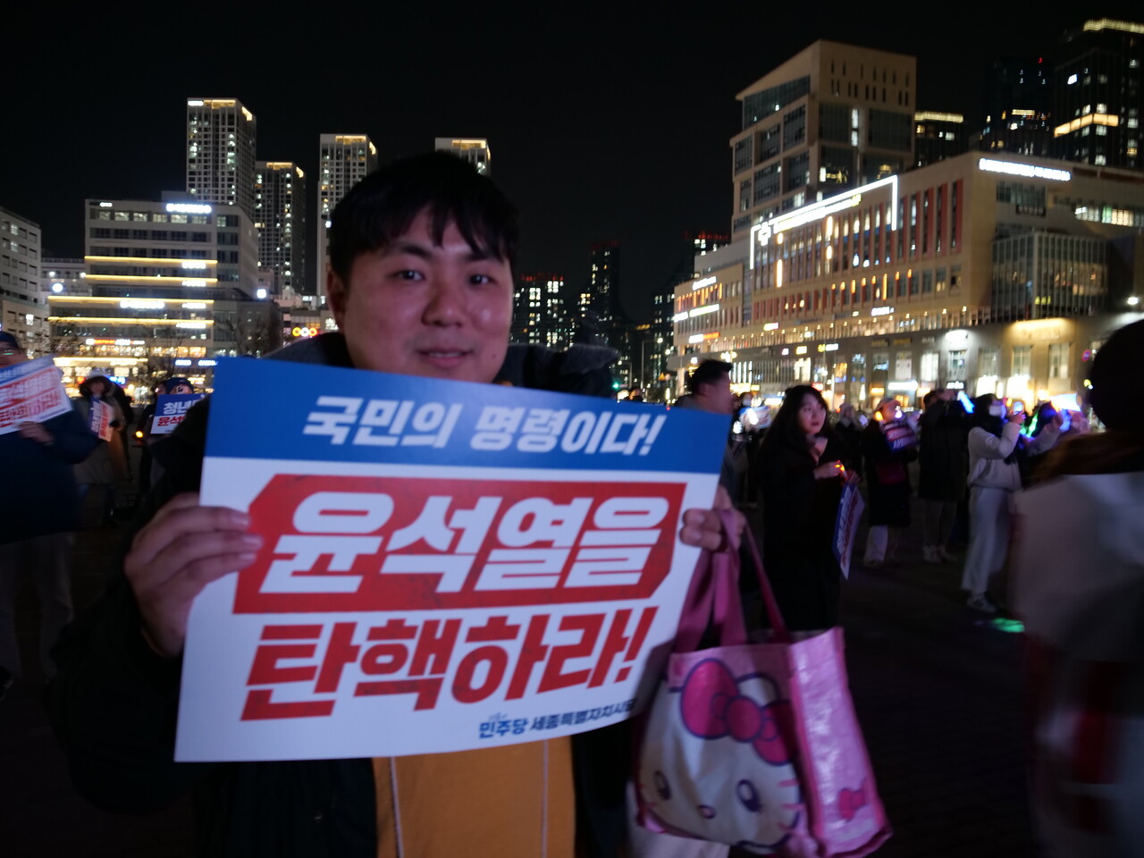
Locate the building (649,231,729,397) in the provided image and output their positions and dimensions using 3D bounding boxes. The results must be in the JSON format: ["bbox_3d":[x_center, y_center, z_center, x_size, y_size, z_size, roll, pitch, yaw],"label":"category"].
[{"bbox_3d":[30.719,-15.940,149.742,15.000,31.000,23.000,1,1,-23],"label":"building"}]

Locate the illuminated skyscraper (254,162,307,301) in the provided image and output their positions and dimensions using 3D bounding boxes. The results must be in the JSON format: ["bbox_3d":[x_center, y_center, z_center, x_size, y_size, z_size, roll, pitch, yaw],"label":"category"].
[{"bbox_3d":[-180.726,-86.276,494.771,23.723,153.899,24.000,1,1,0],"label":"illuminated skyscraper"}]

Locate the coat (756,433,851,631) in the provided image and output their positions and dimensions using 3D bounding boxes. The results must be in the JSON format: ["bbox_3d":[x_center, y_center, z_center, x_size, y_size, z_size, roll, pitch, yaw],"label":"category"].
[{"bbox_3d":[1.213,0.546,4.209,0.500,1.070,0.420,0,1,-35],"label":"coat"}]

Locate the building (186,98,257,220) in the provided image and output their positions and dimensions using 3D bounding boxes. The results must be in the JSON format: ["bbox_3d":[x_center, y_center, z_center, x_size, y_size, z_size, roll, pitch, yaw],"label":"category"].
[{"bbox_3d":[-170.047,-82.308,387.816,23.576,149.633,24.000,1,1,0],"label":"building"}]

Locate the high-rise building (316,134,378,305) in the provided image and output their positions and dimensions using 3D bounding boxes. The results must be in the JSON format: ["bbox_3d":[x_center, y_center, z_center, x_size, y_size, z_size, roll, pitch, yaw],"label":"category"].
[{"bbox_3d":[-113.283,-77.125,406.884,24.095,140.573,24.000,1,1,0],"label":"high-rise building"}]

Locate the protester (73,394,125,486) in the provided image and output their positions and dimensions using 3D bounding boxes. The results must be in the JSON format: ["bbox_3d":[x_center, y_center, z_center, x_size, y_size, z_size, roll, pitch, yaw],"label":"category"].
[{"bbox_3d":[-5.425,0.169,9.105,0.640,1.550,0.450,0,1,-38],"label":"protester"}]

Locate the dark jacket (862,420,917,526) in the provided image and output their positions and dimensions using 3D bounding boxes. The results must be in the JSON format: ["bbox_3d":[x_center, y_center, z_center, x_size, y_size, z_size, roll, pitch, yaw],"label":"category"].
[{"bbox_3d":[2.996,0.418,7.507,0.500,1.000,0.420,0,1,-38],"label":"dark jacket"}]

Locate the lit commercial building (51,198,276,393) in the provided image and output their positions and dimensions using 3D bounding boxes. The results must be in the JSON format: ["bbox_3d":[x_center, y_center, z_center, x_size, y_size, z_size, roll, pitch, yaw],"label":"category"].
[{"bbox_3d":[-87.569,-25.862,178.562,48.000,46.000,22.000,1,1,-7],"label":"lit commercial building"}]

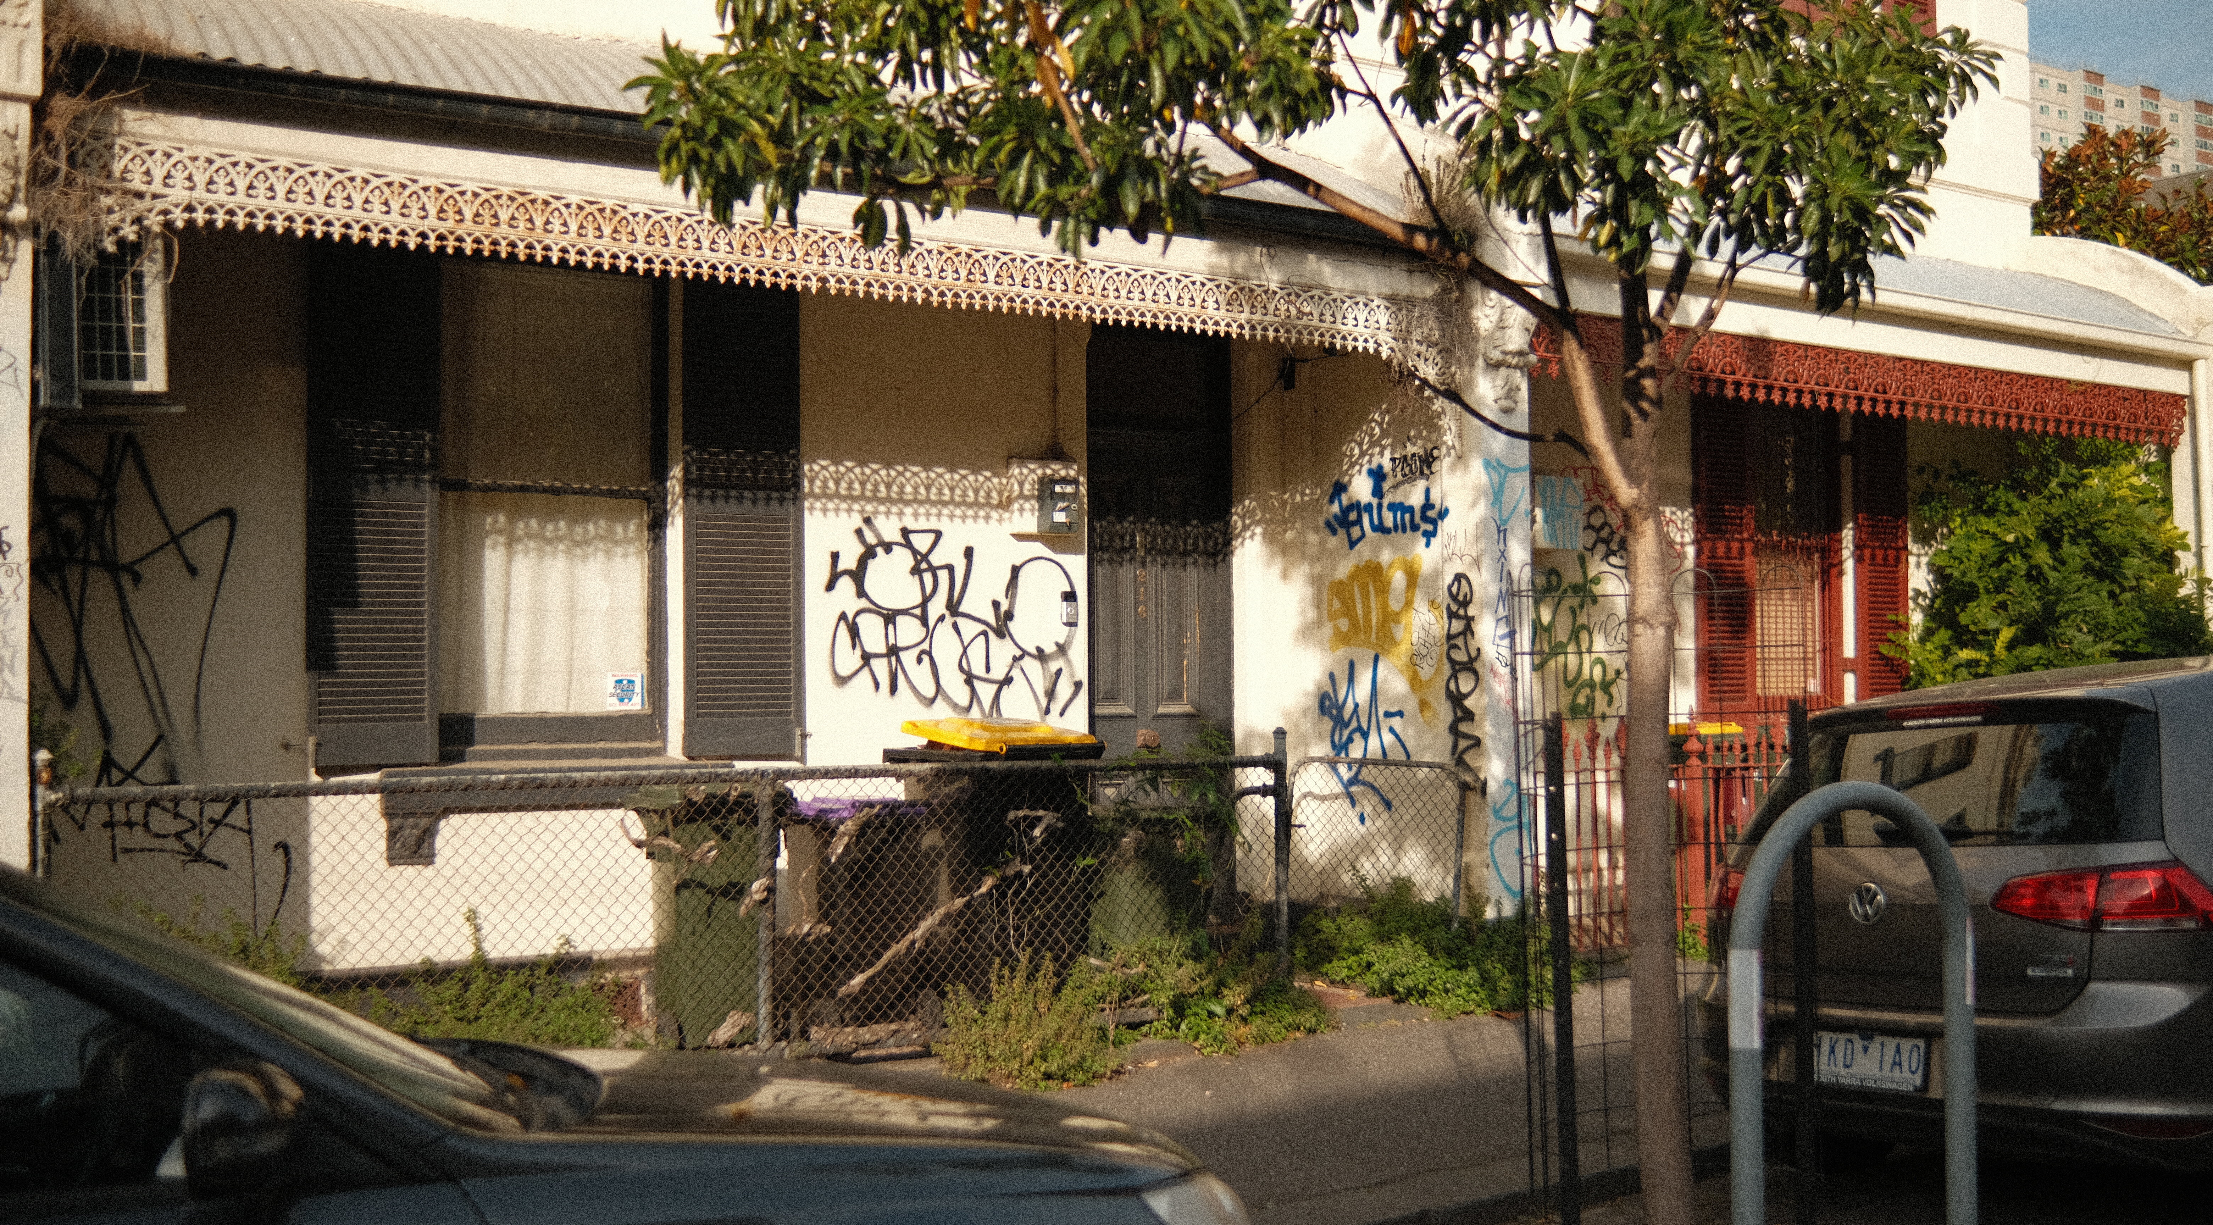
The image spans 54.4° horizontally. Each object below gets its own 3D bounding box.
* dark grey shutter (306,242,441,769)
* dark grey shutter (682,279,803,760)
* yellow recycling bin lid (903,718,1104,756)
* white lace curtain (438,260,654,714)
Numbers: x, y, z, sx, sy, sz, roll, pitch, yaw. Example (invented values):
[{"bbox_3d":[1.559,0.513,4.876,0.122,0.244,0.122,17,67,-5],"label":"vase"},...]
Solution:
[{"bbox_3d":[-2.611,-0.423,7.683,0.462,1.930,0.050,1,-2,-35],"label":"dark grey shutter"},{"bbox_3d":[-1.422,-0.404,8.442,0.493,1.944,0.050,1,-2,-32],"label":"dark grey shutter"},{"bbox_3d":[-0.423,0.485,8.569,0.550,0.080,0.650,1,5,-45],"label":"yellow recycling bin lid"},{"bbox_3d":[-2.155,-0.478,8.285,0.889,1.804,0.080,1,-2,-32],"label":"white lace curtain"}]

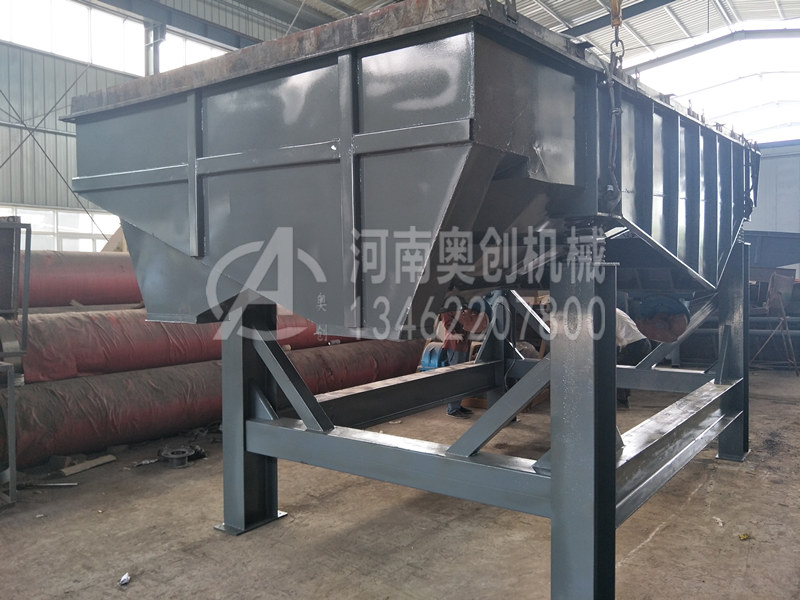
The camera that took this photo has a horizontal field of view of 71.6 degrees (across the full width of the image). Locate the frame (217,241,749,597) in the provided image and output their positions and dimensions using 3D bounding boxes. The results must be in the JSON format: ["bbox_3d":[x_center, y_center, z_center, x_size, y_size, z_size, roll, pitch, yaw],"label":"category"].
[{"bbox_3d":[1.020,0.530,4.570,2.600,1.950,3.850,0,1,40],"label":"frame"}]

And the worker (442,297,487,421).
[{"bbox_3d":[0.730,0.710,7.200,0.500,1.620,0.500,-1,0,14],"label":"worker"}]

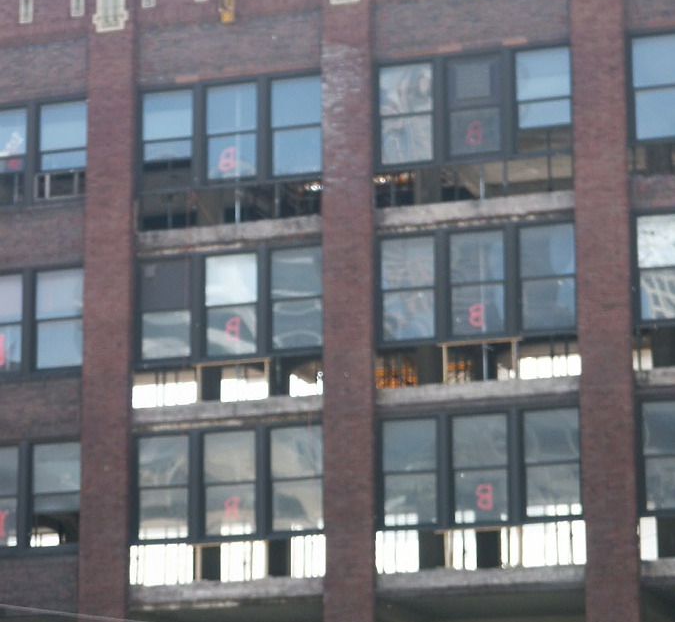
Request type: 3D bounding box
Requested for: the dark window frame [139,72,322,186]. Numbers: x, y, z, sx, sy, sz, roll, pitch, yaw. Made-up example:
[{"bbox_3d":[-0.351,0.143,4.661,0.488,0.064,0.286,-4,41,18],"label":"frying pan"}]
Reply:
[{"bbox_3d":[-2.315,-3.863,59.561,4.280,2.310,0.200,-5,-14,18],"label":"dark window frame"}]

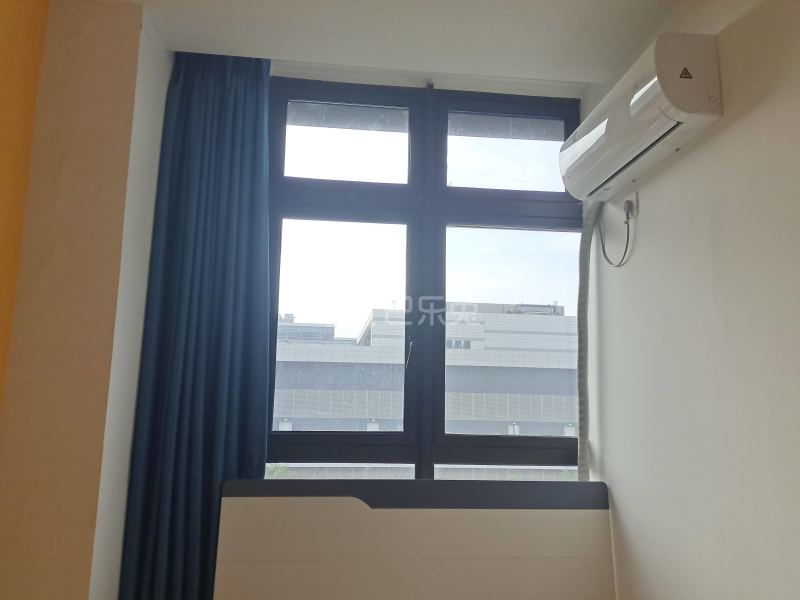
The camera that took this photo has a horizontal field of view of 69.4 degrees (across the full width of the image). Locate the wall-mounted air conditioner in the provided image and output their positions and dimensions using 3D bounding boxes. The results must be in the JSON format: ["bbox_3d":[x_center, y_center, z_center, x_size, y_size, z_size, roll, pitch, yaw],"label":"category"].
[{"bbox_3d":[0.828,-0.618,2.120,0.204,0.268,0.800,2,-8,-5],"label":"wall-mounted air conditioner"}]

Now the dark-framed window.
[{"bbox_3d":[0.095,0.007,2.695,1.565,2.099,0.110,2,-8,-5],"label":"dark-framed window"}]

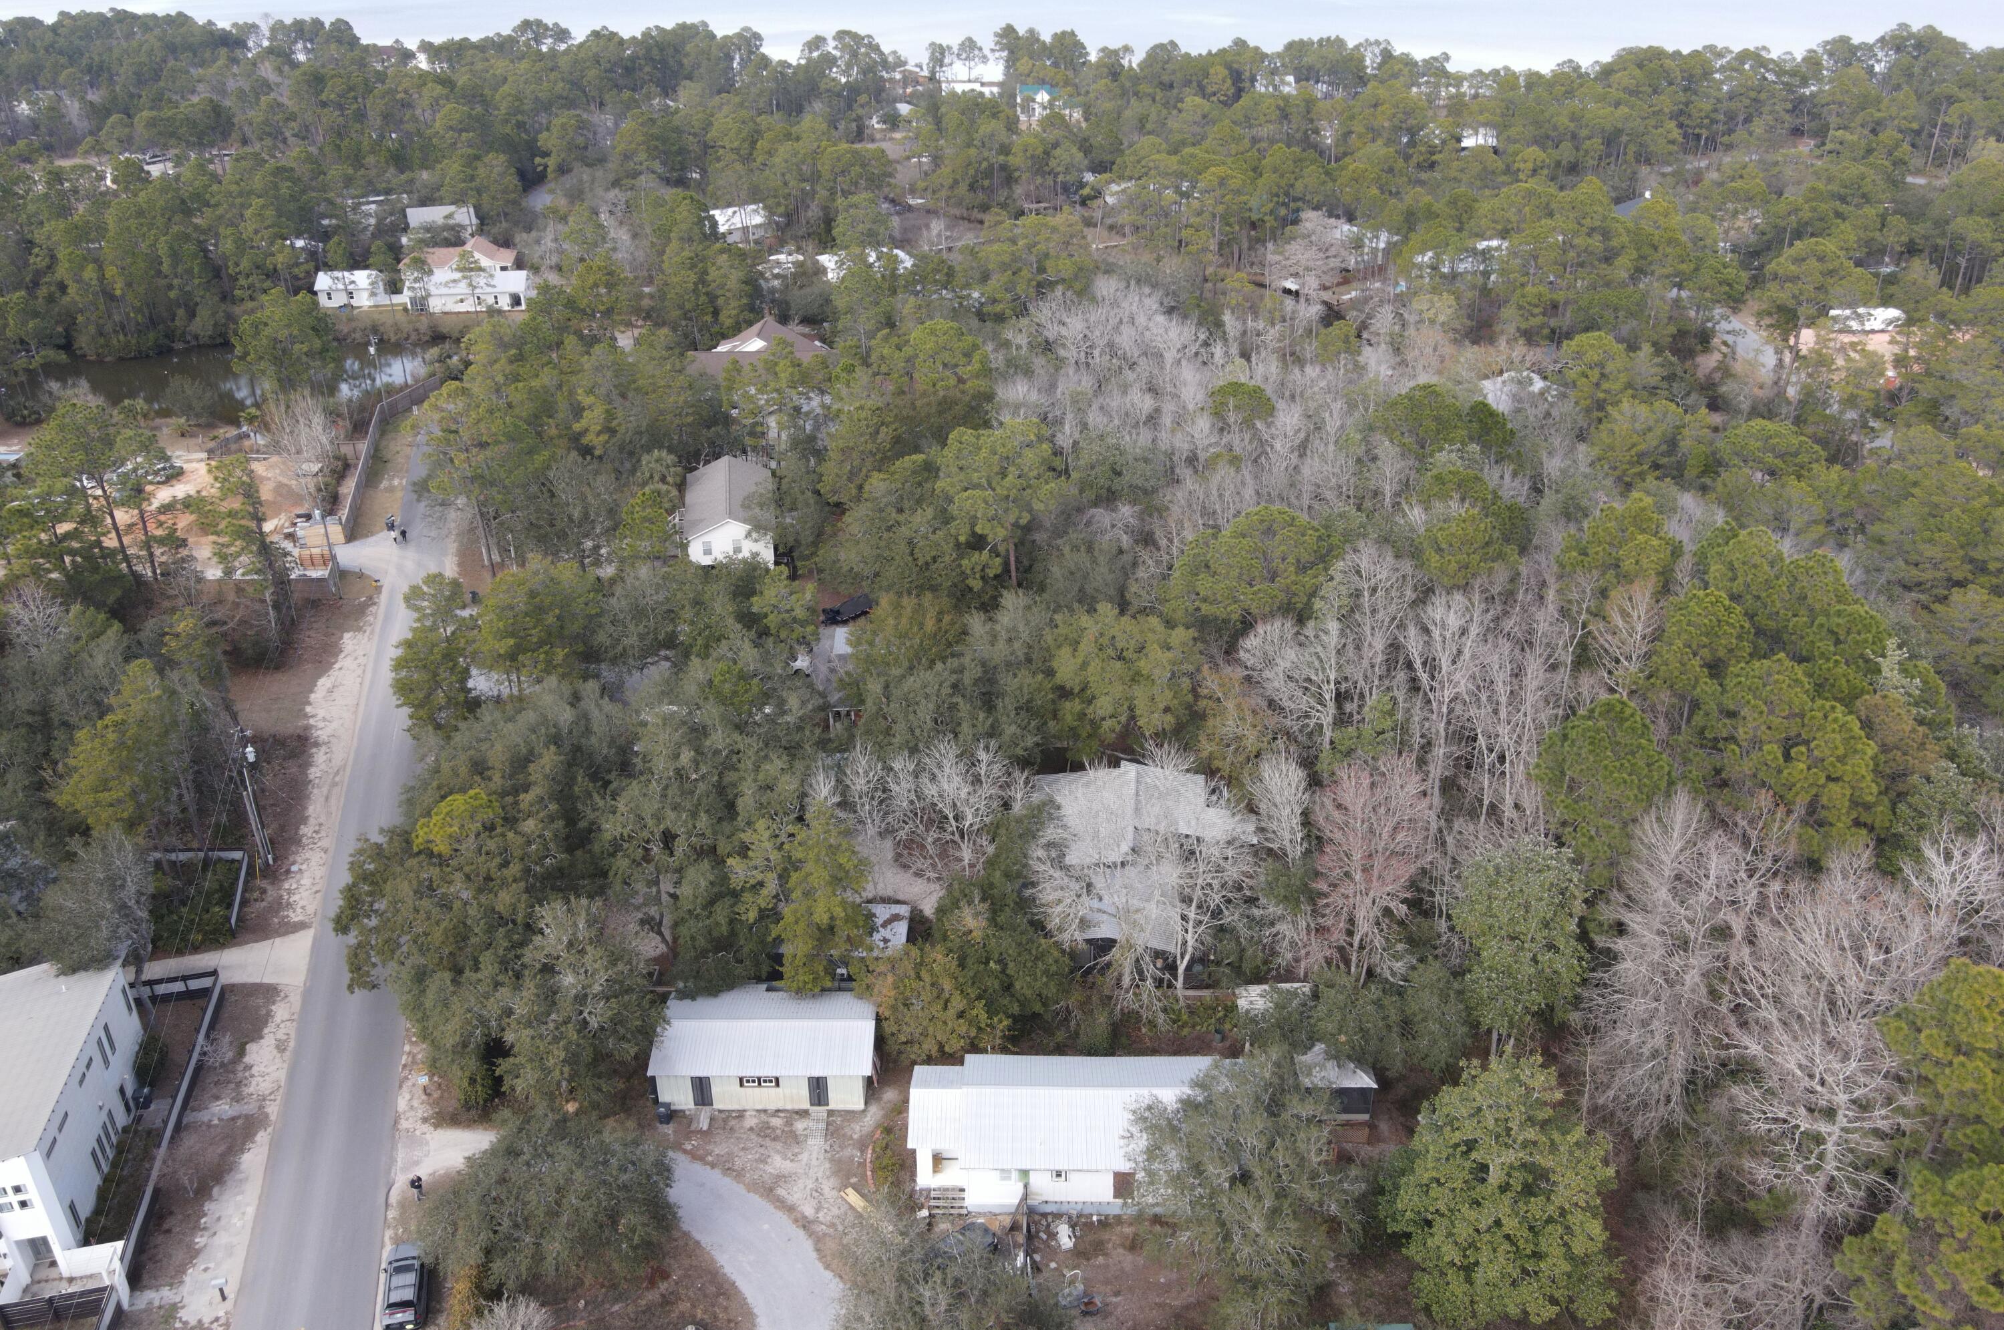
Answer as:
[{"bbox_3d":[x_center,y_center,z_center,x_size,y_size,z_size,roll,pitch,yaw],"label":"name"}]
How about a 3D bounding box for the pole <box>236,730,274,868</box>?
[{"bbox_3d":[-48.401,8.753,89.855,1.492,10.542,0.995,0,28,0],"label":"pole"}]

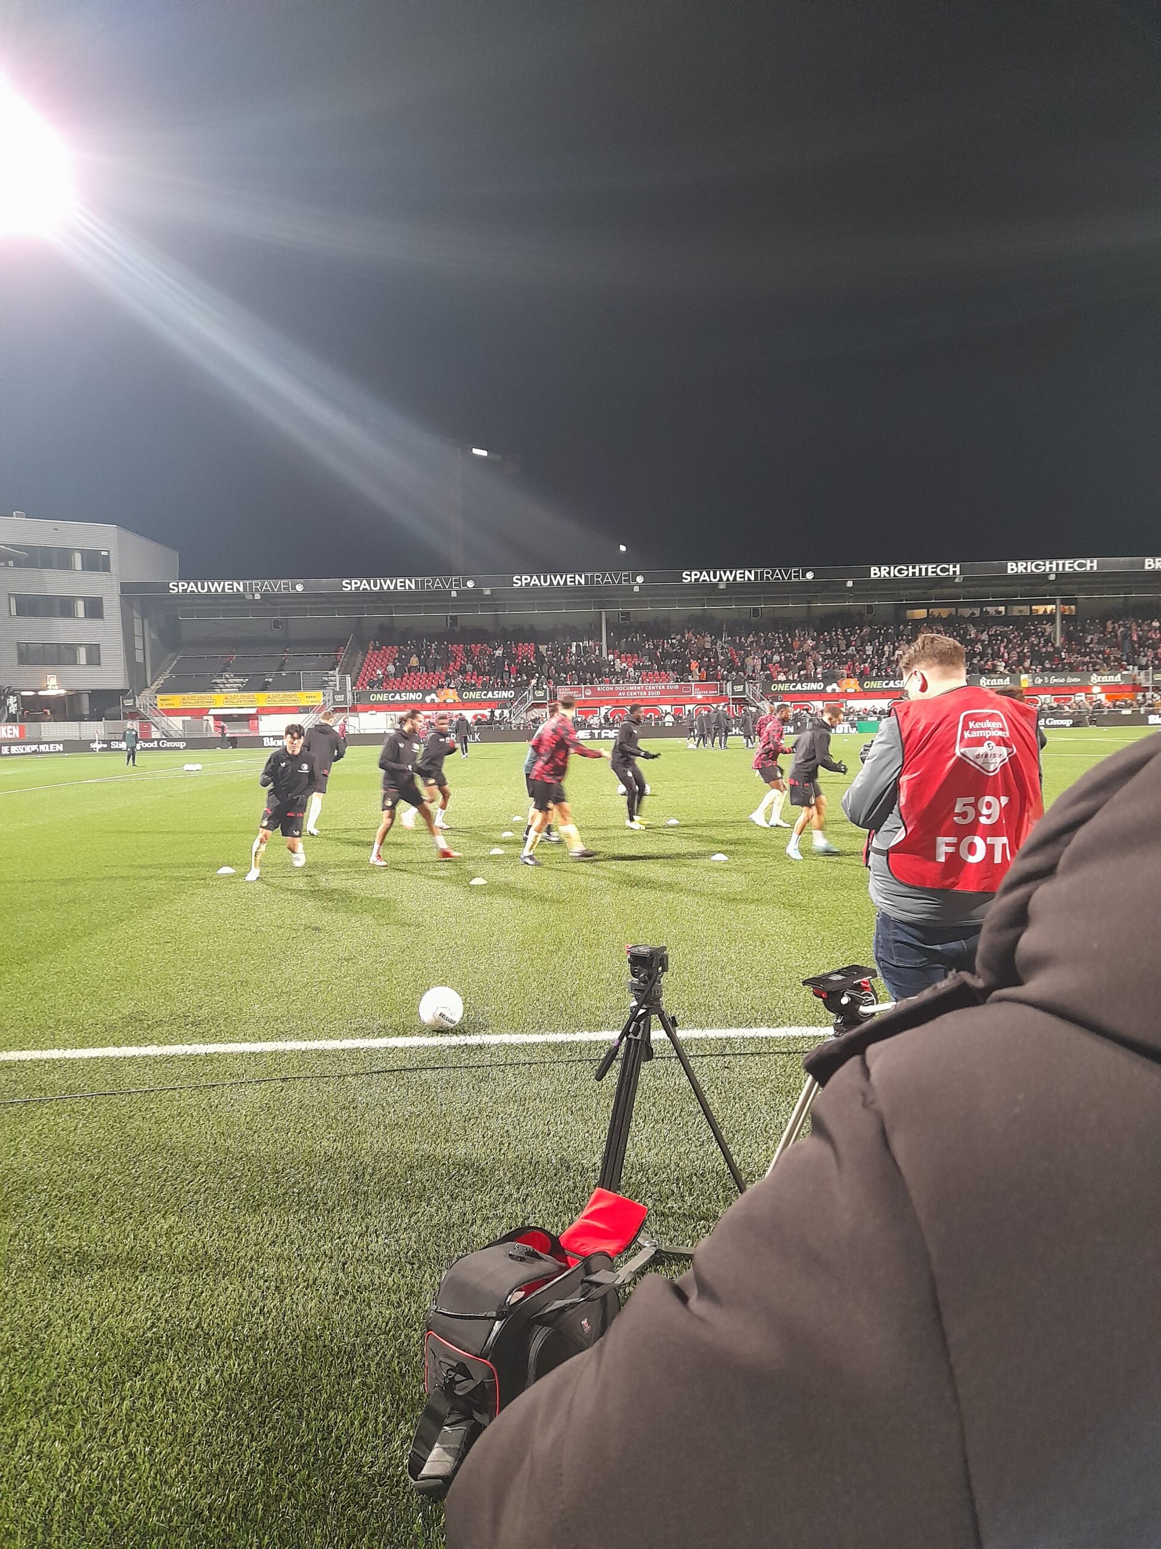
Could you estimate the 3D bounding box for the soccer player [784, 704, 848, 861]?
[{"bbox_3d":[2.532,0.064,12.124,0.700,1.660,0.500,-2,3,-5],"label":"soccer player"}]

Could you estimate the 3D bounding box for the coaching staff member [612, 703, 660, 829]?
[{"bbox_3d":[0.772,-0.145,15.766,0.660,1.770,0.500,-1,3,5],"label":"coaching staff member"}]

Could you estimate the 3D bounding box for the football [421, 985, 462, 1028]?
[{"bbox_3d":[-0.714,1.200,5.740,0.220,0.220,0.220,-1,3,0],"label":"football"}]

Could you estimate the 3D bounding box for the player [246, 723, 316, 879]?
[{"bbox_3d":[-3.085,0.258,11.457,0.660,1.620,0.550,-2,3,-8],"label":"player"}]

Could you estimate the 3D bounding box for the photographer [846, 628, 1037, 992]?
[{"bbox_3d":[1.172,0.466,3.632,0.620,1.840,0.500,-2,3,-17],"label":"photographer"}]

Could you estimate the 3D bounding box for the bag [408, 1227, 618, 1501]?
[{"bbox_3d":[-0.098,1.303,2.624,0.270,0.340,0.430,1,4,38],"label":"bag"}]

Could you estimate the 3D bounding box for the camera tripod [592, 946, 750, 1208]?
[{"bbox_3d":[0.244,0.968,3.297,0.520,0.920,0.540,-1,3,15],"label":"camera tripod"}]

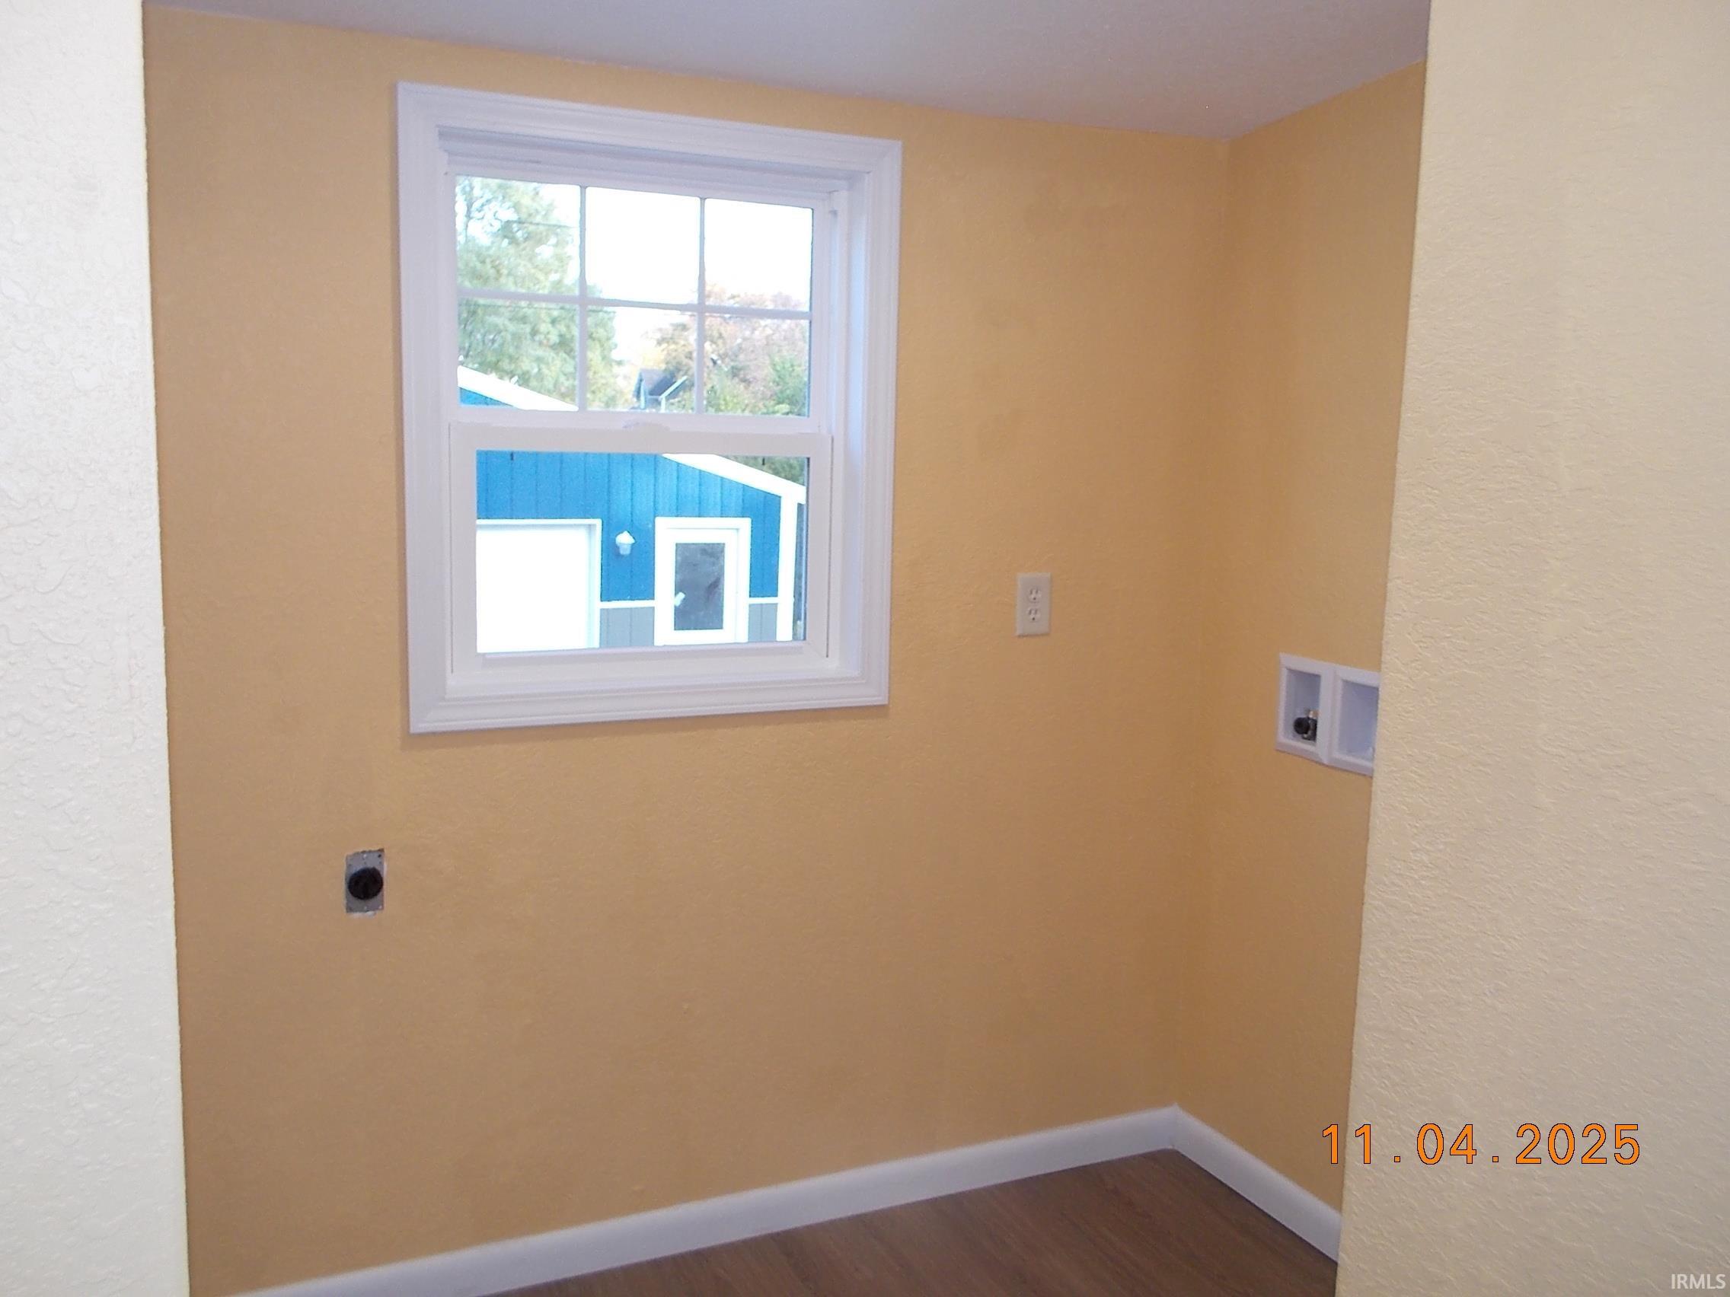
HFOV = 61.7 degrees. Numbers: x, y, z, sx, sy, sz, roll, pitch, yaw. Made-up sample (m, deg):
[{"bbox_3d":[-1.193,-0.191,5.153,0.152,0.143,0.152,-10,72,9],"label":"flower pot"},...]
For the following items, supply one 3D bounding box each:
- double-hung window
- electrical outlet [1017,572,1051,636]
[{"bbox_3d":[-0.352,-0.383,2.478,0.843,0.997,0.130,-2,9,-24],"label":"double-hung window"},{"bbox_3d":[0.325,-0.084,2.779,0.073,0.118,0.010,-2,9,-24],"label":"electrical outlet"}]

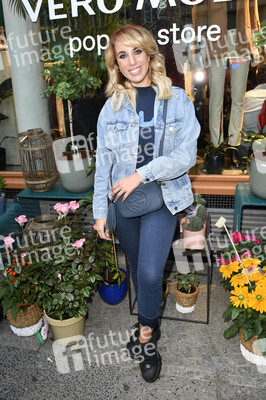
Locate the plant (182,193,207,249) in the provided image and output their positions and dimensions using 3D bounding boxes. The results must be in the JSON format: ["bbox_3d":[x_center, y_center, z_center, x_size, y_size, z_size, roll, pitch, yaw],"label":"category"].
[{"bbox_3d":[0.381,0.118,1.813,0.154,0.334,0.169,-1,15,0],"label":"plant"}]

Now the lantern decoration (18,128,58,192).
[{"bbox_3d":[-0.795,-0.336,2.448,0.332,0.516,0.332,-1,15,0],"label":"lantern decoration"}]

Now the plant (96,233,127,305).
[{"bbox_3d":[-0.162,0.472,2.100,0.240,0.570,0.240,2,17,11],"label":"plant"}]

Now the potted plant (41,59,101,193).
[{"bbox_3d":[-0.482,-0.584,2.355,0.466,1.028,0.446,-1,15,0],"label":"potted plant"}]

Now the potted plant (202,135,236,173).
[{"bbox_3d":[0.745,-0.412,2.484,0.290,0.330,0.260,2,17,11],"label":"potted plant"}]

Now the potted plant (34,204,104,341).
[{"bbox_3d":[-0.378,0.428,1.713,0.397,0.861,0.387,-1,15,0],"label":"potted plant"}]

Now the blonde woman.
[{"bbox_3d":[0.076,0.073,1.425,0.506,1.677,0.367,-1,15,0],"label":"blonde woman"}]

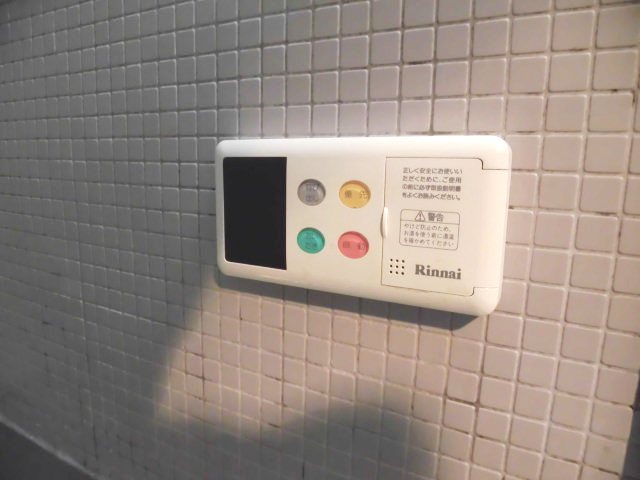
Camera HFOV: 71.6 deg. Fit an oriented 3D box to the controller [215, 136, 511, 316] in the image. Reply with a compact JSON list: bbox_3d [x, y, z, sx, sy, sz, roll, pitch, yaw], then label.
[{"bbox_3d":[0.014,-0.015,0.286,0.199,0.101,0.021,6,11,28],"label":"controller"}]

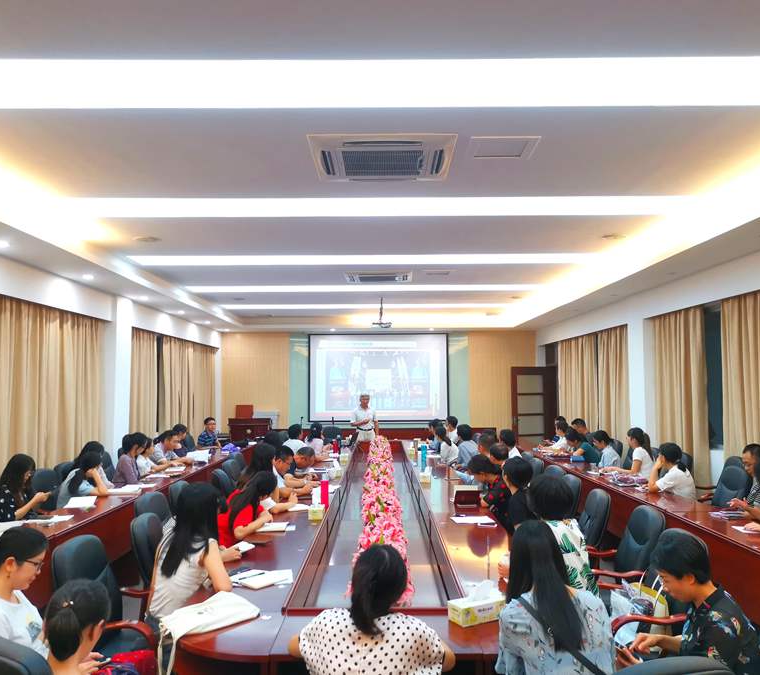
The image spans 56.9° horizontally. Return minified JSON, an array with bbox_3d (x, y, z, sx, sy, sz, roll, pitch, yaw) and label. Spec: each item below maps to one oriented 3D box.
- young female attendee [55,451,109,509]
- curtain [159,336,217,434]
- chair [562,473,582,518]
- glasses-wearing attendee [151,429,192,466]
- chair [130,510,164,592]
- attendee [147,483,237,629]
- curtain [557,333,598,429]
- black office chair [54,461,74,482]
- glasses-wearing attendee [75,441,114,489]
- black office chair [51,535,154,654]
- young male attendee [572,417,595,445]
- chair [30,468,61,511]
[{"bbox_3d":[-2.790,1.652,6.501,0.780,1.190,0.500,1,-4,-11],"label":"young female attendee"},{"bbox_3d":[-3.650,1.379,13.587,0.180,2.620,3.800,0,-4,0],"label":"curtain"},{"bbox_3d":[1.330,1.681,5.847,0.670,1.040,0.610,0,-4,-6],"label":"chair"},{"bbox_3d":[-2.780,1.835,9.394,0.800,1.220,0.520,0,-4,0],"label":"glasses-wearing attendee"},{"bbox_3d":[-1.120,1.547,4.021,0.620,1.040,0.600,1,-4,-8],"label":"chair"},{"bbox_3d":[-1.000,1.436,3.839,0.760,1.250,0.500,3,-5,-37],"label":"attendee"},{"bbox_3d":[3.950,1.358,14.140,0.180,2.700,2.750,0,-4,0],"label":"curtain"},{"bbox_3d":[-2.950,1.772,7.074,0.660,1.030,0.610,0,-4,0],"label":"black office chair"},{"bbox_3d":[-2.900,1.672,7.151,0.750,1.240,0.480,0,-4,-6],"label":"glasses-wearing attendee"},{"bbox_3d":[-1.280,1.504,3.423,0.620,1.040,0.600,-1,-4,10],"label":"black office chair"},{"bbox_3d":[2.990,1.911,10.793,0.750,1.270,0.500,0,-4,-6],"label":"young male attendee"},{"bbox_3d":[-2.820,1.704,6.246,0.620,1.040,0.600,0,-4,5],"label":"chair"}]

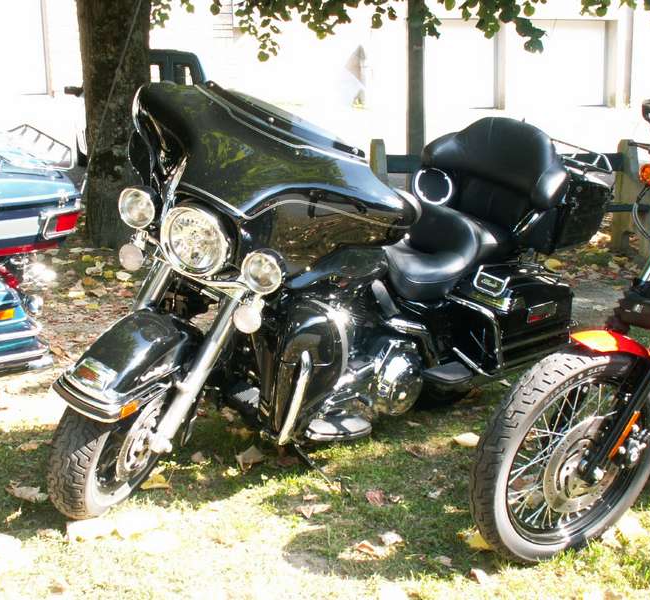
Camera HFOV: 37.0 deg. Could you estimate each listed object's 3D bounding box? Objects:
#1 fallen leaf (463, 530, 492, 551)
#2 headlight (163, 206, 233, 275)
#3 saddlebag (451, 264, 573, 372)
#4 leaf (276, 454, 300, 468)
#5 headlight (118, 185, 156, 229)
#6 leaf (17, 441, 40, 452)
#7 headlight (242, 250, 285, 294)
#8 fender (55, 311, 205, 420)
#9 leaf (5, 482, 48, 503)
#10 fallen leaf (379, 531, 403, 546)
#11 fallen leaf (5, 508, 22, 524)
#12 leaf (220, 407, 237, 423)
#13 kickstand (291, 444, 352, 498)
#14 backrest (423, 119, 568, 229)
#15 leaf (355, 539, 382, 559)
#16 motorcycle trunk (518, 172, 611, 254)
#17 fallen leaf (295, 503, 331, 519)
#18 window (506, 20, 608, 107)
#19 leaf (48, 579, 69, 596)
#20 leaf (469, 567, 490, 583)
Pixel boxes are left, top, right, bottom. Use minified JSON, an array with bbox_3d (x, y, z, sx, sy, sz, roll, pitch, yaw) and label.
[{"bbox_3d":[0.443,0.698,2.817,0.082,0.025,0.080,0,10,9],"label":"fallen leaf"},{"bbox_3d":[-0.379,-0.192,2.950,0.220,0.220,0.110,14,20,17],"label":"headlight"},{"bbox_3d":[0.767,0.063,3.910,0.530,0.320,0.250,-12,26,-44],"label":"saddlebag"},{"bbox_3d":[-0.133,0.572,3.441,0.085,0.020,0.080,-1,10,0],"label":"leaf"},{"bbox_3d":[-0.523,-0.271,2.792,0.122,0.122,0.085,26,30,14],"label":"headlight"},{"bbox_3d":[-1.109,0.547,3.628,0.076,0.016,0.054,-5,15,-18],"label":"leaf"},{"bbox_3d":[-0.159,-0.084,2.672,0.122,0.122,0.085,26,30,14],"label":"headlight"},{"bbox_3d":[-0.554,0.190,2.893,0.215,0.330,0.620,25,16,12],"label":"fender"},{"bbox_3d":[-0.973,0.628,3.165,0.135,0.035,0.090,-1,10,0],"label":"leaf"},{"bbox_3d":[0.200,0.716,2.913,0.071,0.020,0.058,1,14,4],"label":"fallen leaf"},{"bbox_3d":[-0.993,0.690,3.093,0.055,0.028,0.070,-5,11,-18],"label":"fallen leaf"},{"bbox_3d":[-0.389,0.461,3.909,0.070,0.035,0.079,-2,14,-6],"label":"leaf"},{"bbox_3d":[-0.024,0.578,3.340,0.270,0.150,0.060,7,13,39],"label":"kickstand"},{"bbox_3d":[0.610,-0.520,3.873,0.250,0.380,0.570,-10,23,-43],"label":"backrest"},{"bbox_3d":[0.121,0.691,2.700,0.075,0.030,0.075,-1,10,0],"label":"leaf"},{"bbox_3d":[0.809,-0.459,4.101,0.450,0.330,0.570,-10,23,-43],"label":"motorcycle trunk"},{"bbox_3d":[-0.037,0.671,3.096,0.113,0.020,0.068,-1,14,-1],"label":"fallen leaf"},{"bbox_3d":[5.115,-5.226,21.445,2.550,1.930,0.100,-5,11,-18],"label":"window"},{"bbox_3d":[-0.732,0.789,2.664,0.055,0.016,0.052,-5,15,-17],"label":"leaf"},{"bbox_3d":[0.415,0.737,2.605,0.055,0.022,0.055,0,10,9],"label":"leaf"}]

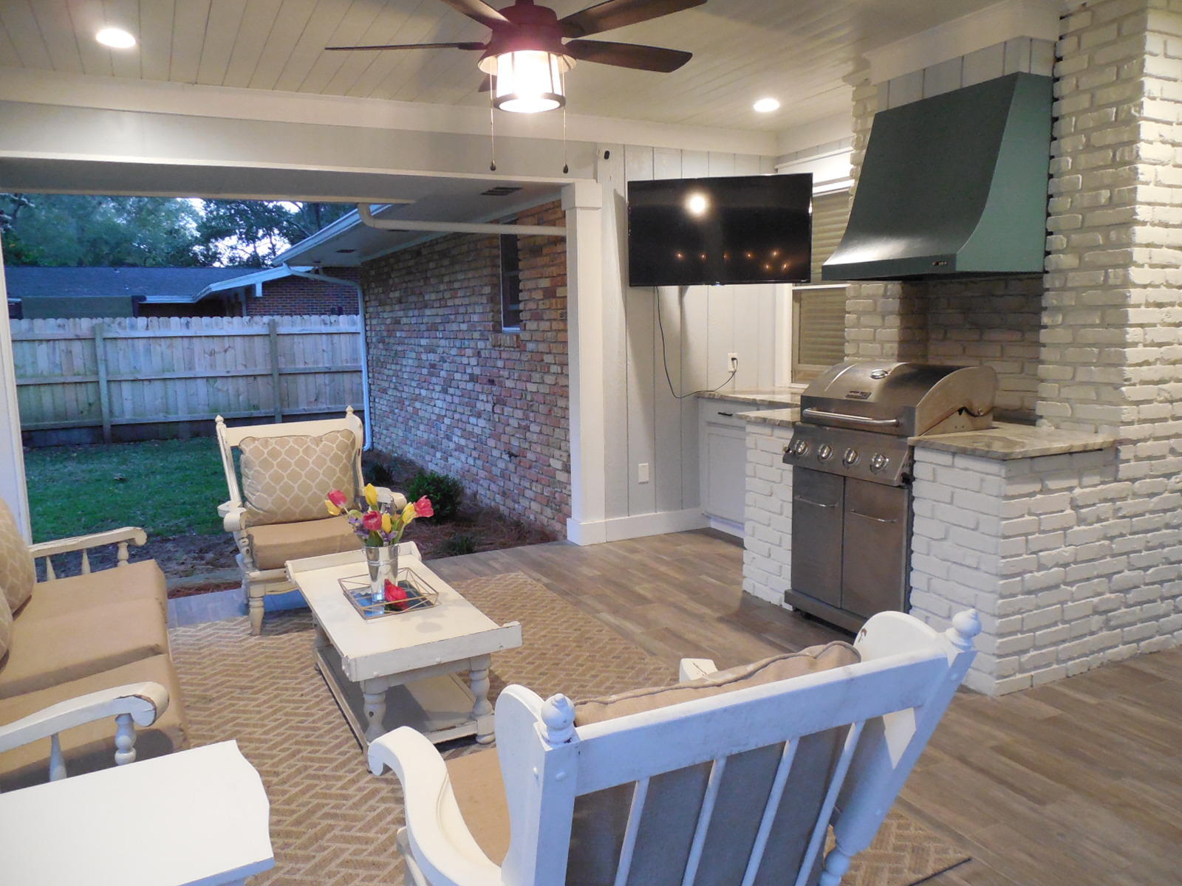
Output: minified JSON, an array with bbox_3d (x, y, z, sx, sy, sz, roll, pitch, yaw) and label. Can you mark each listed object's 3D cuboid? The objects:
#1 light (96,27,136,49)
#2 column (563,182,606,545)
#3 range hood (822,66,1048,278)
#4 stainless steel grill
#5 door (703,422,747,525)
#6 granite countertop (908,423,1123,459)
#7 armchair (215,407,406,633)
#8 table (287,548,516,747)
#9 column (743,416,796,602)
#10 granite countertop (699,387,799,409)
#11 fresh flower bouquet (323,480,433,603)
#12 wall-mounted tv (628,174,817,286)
[{"bbox_3d":[-1.825,-1.559,3.282,0.150,0.025,0.150,-6,10,-26],"label":"light"},{"bbox_3d":[-0.034,-0.449,5.196,0.190,2.150,0.165,-6,10,-26],"label":"column"},{"bbox_3d":[1.475,-1.075,3.605,0.640,0.755,0.740,-6,10,-26],"label":"range hood"},{"bbox_3d":[1.277,0.230,3.790,0.600,1.160,0.690,-6,10,-26],"label":"stainless steel grill"},{"bbox_3d":[0.849,0.191,5.257,0.025,0.595,0.480,-6,10,-26],"label":"door"},{"bbox_3d":[1.631,-0.001,3.291,0.650,0.038,0.455,-6,10,-26],"label":"granite countertop"},{"bbox_3d":[-1.410,0.334,4.286,0.830,0.940,0.810,-6,10,-26],"label":"armchair"},{"bbox_3d":[-0.720,0.744,3.123,0.535,0.440,1.158,-6,10,-26],"label":"table"},{"bbox_3d":[1.111,0.307,4.298,0.580,0.865,0.320,-6,10,-26],"label":"column"},{"bbox_3d":[1.193,-0.268,5.076,0.620,0.038,1.160,-6,10,-26],"label":"granite countertop"},{"bbox_3d":[-0.756,0.350,2.991,0.330,0.410,0.300,-6,10,-26],"label":"fresh flower bouquet"},{"bbox_3d":[0.750,-1.234,4.990,1.048,0.607,0.060,0,12,7],"label":"wall-mounted tv"}]

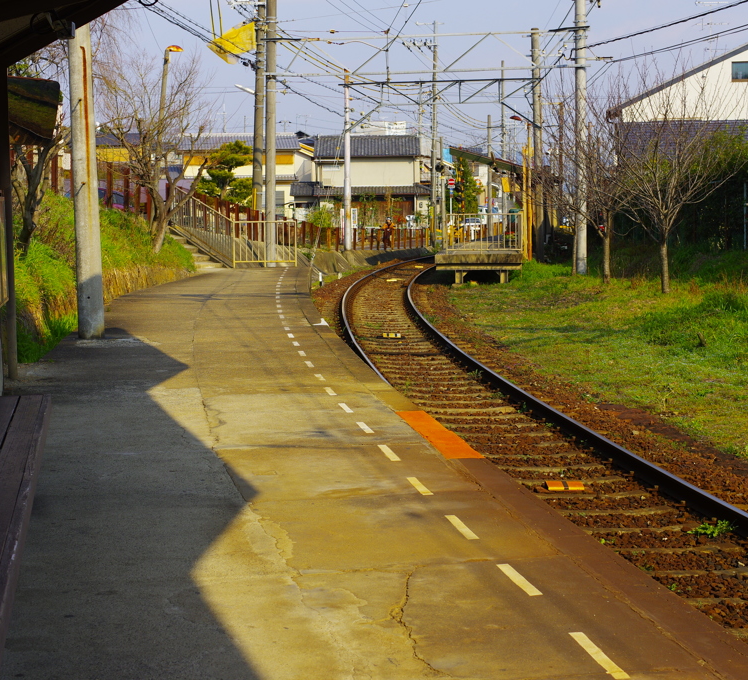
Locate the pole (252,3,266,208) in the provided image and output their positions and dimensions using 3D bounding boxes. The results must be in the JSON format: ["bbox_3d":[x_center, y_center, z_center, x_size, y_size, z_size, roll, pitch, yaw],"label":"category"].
[{"bbox_3d":[-3.576,-7.241,46.135,0.330,8.000,0.330,1,5,0],"label":"pole"}]

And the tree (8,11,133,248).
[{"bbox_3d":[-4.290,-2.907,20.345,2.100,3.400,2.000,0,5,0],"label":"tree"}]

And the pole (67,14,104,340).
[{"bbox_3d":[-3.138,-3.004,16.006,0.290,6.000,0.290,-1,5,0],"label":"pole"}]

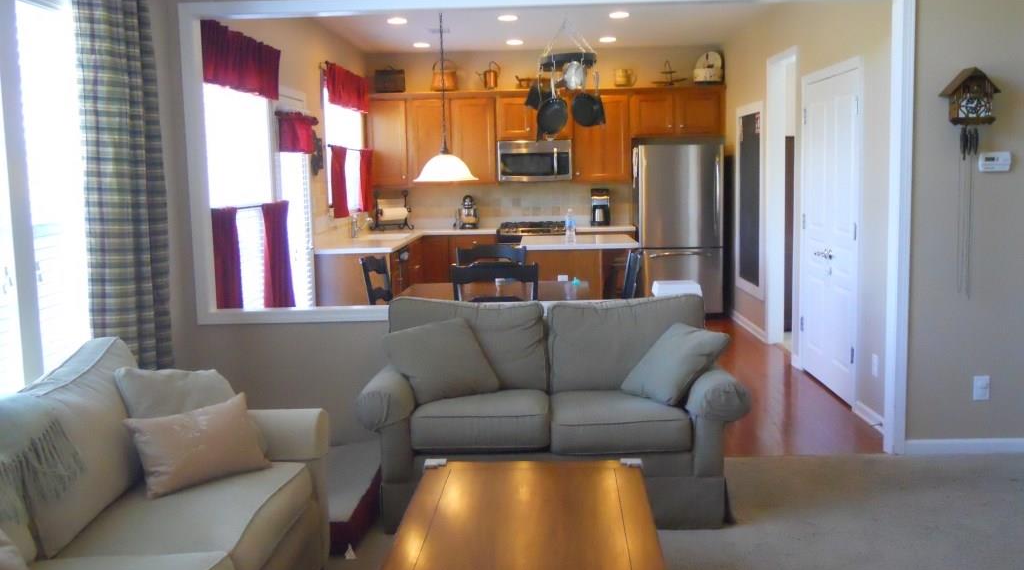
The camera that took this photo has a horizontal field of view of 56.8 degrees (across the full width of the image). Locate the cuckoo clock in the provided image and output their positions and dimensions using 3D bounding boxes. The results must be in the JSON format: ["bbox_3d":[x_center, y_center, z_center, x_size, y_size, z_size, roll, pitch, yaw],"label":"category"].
[{"bbox_3d":[2.230,-0.836,4.626,0.246,0.431,0.140,-1,7,2],"label":"cuckoo clock"}]

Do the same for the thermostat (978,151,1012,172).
[{"bbox_3d":[2.371,-0.604,4.648,0.153,0.097,0.030,-1,7,2],"label":"thermostat"}]

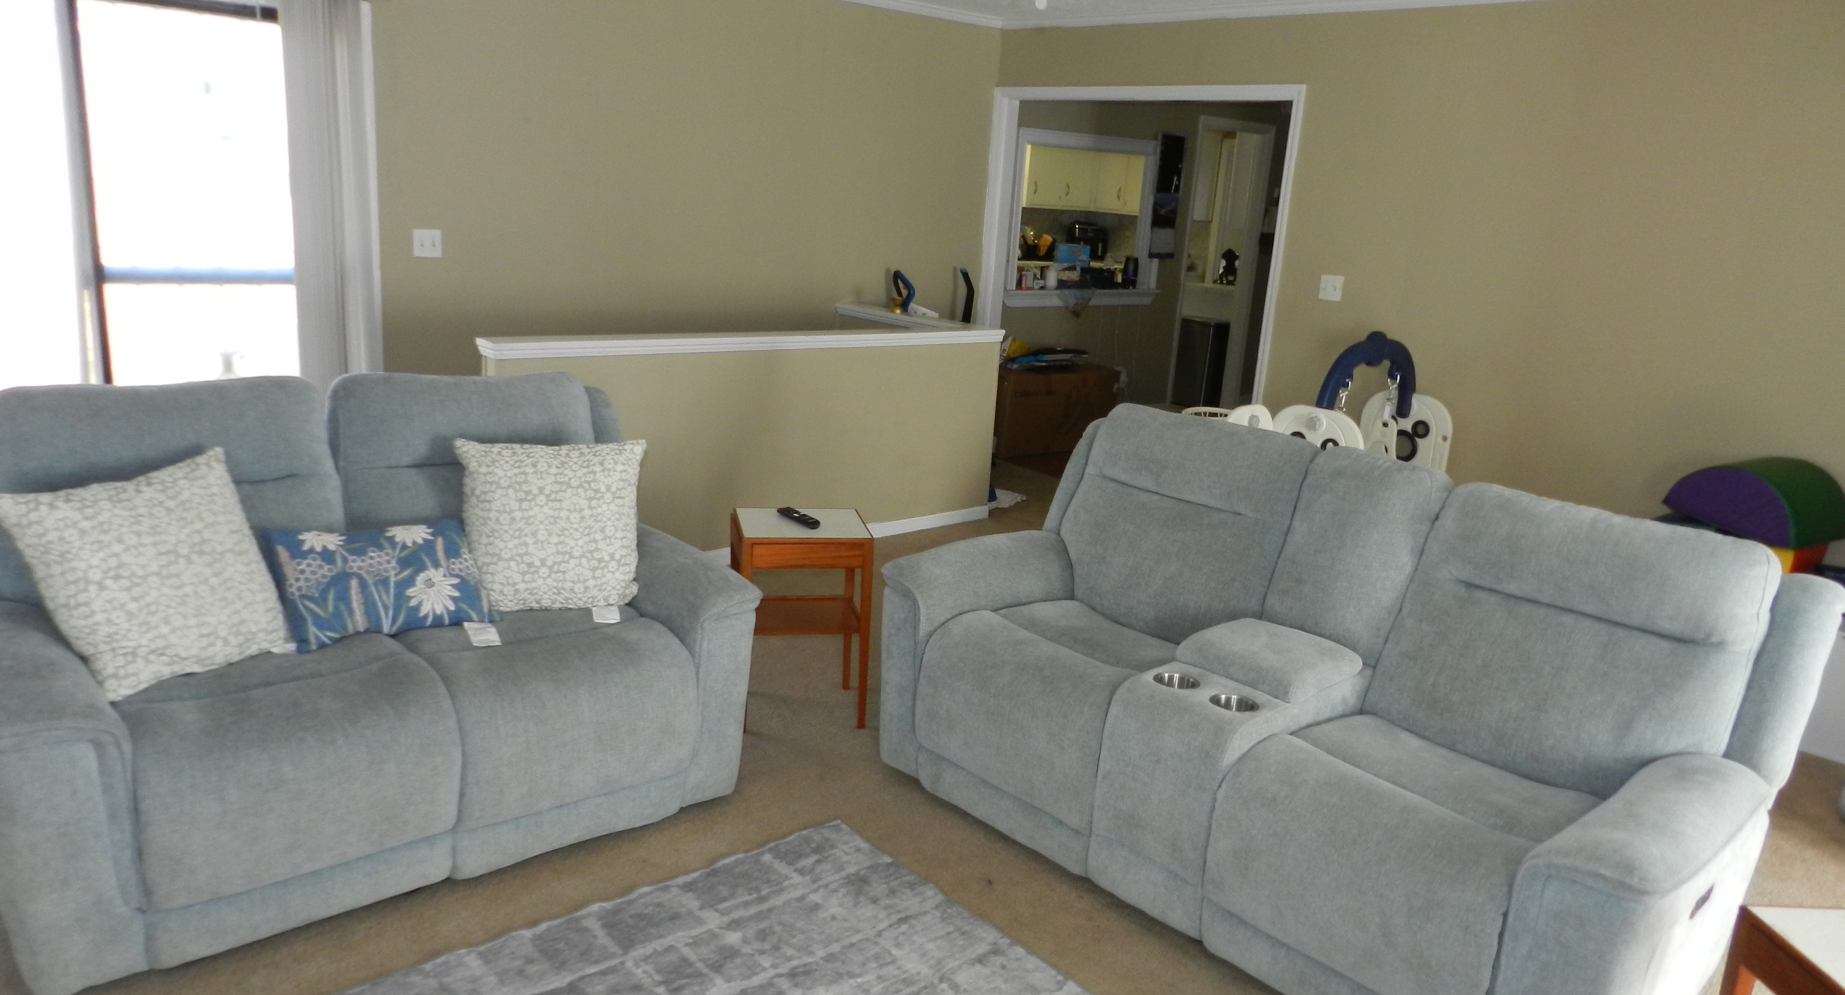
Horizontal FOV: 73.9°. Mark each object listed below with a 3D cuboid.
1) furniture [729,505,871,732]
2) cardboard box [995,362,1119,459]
[{"bbox_3d":[-0.377,0.368,3.728,0.374,0.603,0.313,1,15,-14],"label":"furniture"},{"bbox_3d":[0.776,-0.575,7.862,1.004,0.512,0.340,-8,19,-39],"label":"cardboard box"}]

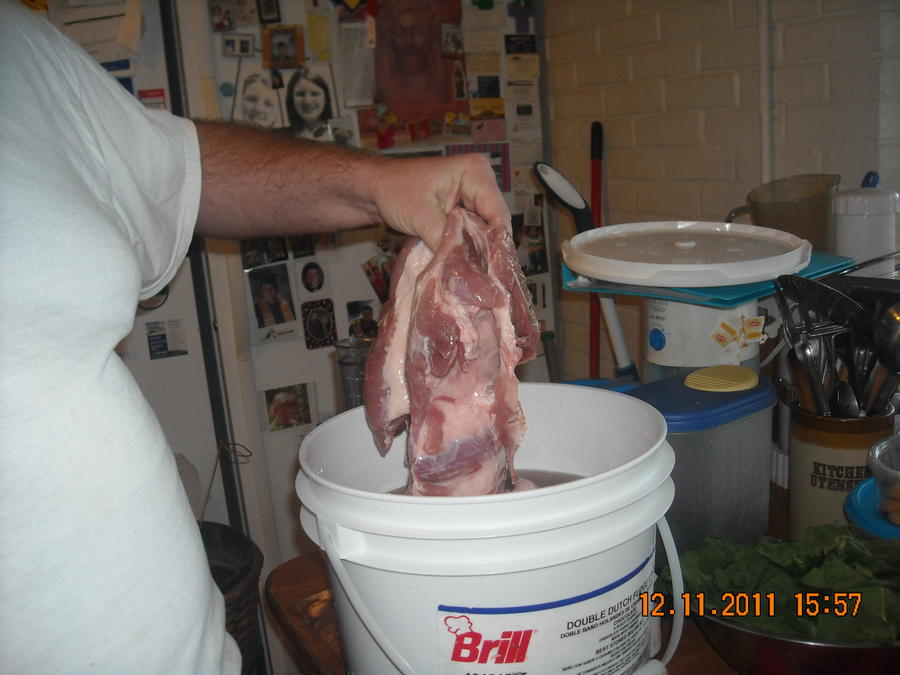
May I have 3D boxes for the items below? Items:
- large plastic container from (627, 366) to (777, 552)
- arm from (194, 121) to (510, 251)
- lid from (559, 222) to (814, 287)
[{"bbox_3d":[0.309,0.180,1.141,0.207,0.260,0.128,-13,16,-33],"label":"large plastic container"},{"bbox_3d":[-0.080,-0.109,0.670,0.270,0.095,0.100,2,11,-19],"label":"arm"},{"bbox_3d":[0.318,-0.117,1.231,0.314,0.032,0.314,-3,16,1],"label":"lid"}]

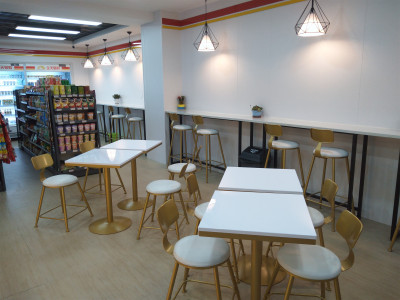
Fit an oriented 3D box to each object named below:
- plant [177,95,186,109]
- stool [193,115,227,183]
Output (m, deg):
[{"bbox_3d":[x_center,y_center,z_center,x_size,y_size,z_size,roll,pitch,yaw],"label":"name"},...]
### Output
[{"bbox_3d":[-0.324,-0.825,5.261,0.120,0.240,0.135,-11,16,-39],"label":"plant"},{"bbox_3d":[0.105,-0.049,4.698,0.460,1.030,0.400,-11,16,-39],"label":"stool"}]

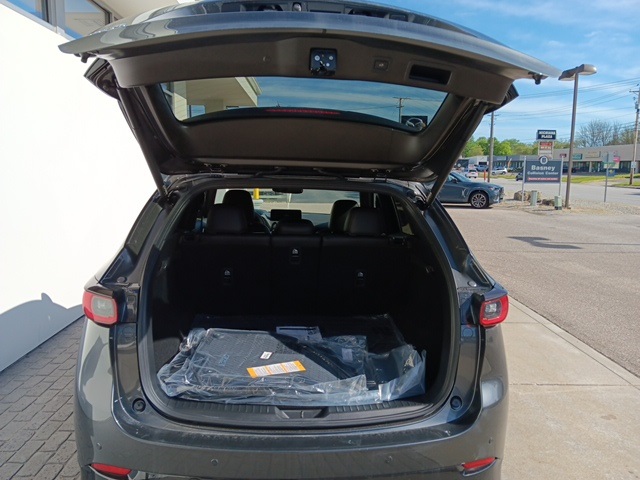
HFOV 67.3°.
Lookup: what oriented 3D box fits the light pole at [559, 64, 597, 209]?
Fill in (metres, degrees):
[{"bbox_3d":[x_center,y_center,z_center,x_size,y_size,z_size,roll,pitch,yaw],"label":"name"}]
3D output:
[{"bbox_3d":[10.144,-4.118,19.282,0.380,5.700,1.500,-3,9,-17],"label":"light pole"}]

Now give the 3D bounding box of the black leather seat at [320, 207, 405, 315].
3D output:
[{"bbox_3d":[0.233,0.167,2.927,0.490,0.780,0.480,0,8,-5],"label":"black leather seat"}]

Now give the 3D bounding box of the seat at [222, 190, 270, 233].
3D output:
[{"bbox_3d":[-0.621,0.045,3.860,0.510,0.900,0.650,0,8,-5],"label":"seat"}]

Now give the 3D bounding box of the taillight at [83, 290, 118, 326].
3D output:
[{"bbox_3d":[-0.894,0.278,1.950,0.150,0.140,0.170,0,8,-5],"label":"taillight"}]

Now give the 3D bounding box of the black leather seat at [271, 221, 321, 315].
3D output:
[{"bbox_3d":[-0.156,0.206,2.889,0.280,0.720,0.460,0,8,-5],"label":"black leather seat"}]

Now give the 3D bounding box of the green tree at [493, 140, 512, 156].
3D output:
[{"bbox_3d":[53.152,-24.250,140.010,6.500,9.400,6.500,0,8,0],"label":"green tree"}]

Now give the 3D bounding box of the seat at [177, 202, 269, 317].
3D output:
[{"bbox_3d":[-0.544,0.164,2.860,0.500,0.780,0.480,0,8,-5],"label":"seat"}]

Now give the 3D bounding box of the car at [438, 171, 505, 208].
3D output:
[{"bbox_3d":[5.367,-2.320,20.980,5.000,1.720,1.970,3,9,22],"label":"car"}]

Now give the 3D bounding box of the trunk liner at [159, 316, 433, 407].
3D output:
[{"bbox_3d":[-0.124,0.503,2.287,1.060,0.110,0.900,0,8,-5],"label":"trunk liner"}]

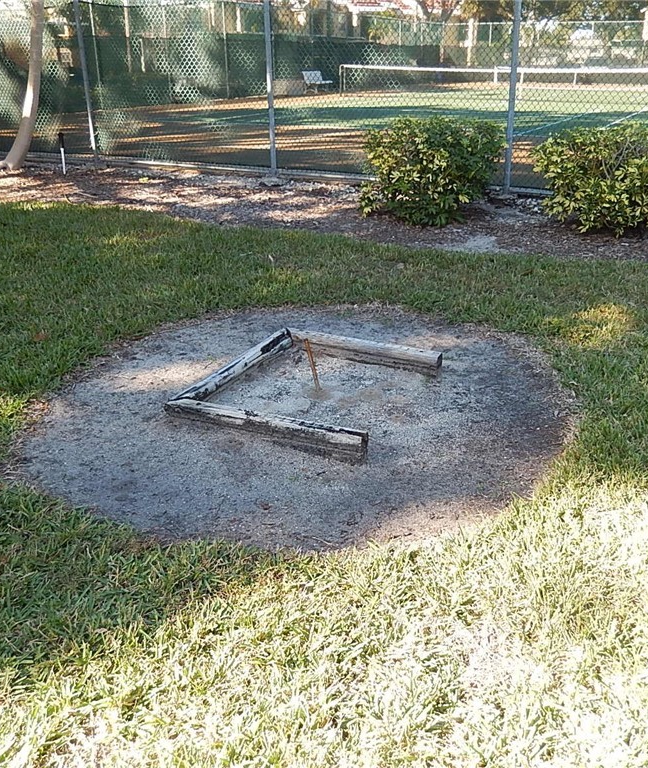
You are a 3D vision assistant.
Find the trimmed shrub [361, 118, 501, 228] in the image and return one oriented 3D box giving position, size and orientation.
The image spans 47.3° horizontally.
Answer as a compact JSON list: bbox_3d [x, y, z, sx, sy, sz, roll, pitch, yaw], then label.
[{"bbox_3d":[1.040,-2.070,7.120,1.340,0.910,1.200,12,26,25],"label":"trimmed shrub"}]

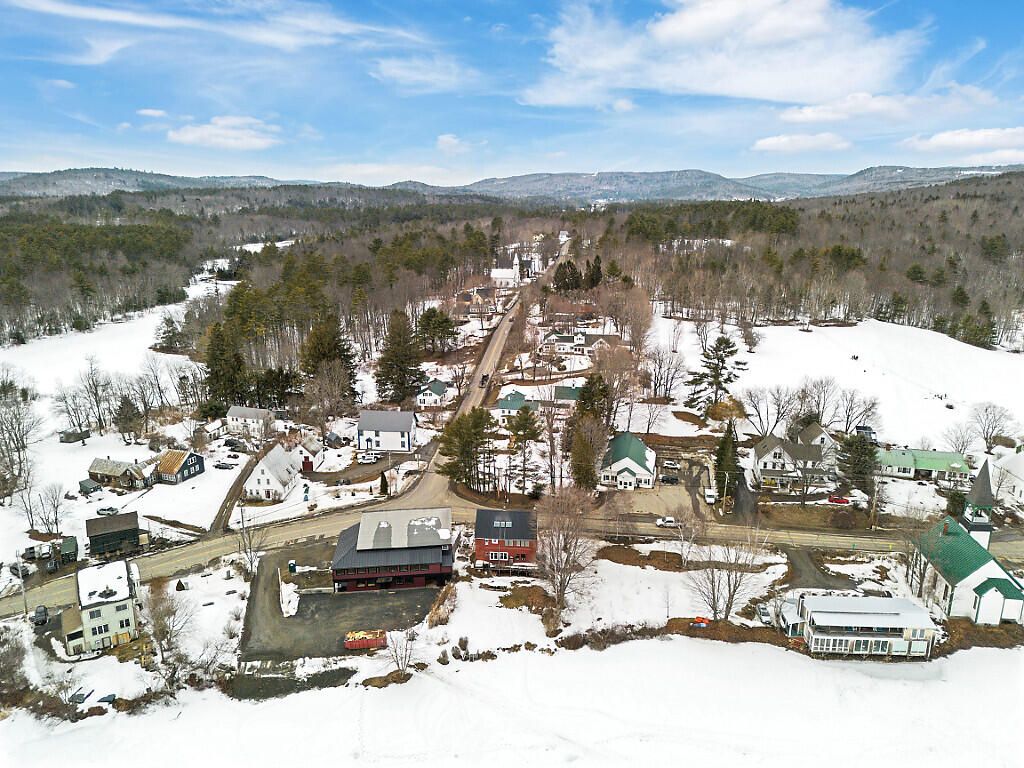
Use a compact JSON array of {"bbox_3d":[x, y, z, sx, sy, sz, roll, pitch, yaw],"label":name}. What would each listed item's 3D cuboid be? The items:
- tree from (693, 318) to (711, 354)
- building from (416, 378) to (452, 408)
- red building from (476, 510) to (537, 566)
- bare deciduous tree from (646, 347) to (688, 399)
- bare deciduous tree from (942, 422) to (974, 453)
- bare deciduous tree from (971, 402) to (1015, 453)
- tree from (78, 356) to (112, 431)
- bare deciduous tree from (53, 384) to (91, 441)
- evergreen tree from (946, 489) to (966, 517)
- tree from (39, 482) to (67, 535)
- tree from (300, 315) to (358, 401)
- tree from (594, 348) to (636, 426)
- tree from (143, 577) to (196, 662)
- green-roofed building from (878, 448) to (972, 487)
[{"bbox_3d":[81.650,-20.660,306.310,7.760,15.350,7.760,0,15,0],"label":"tree"},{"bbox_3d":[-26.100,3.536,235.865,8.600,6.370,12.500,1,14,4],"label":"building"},{"bbox_3d":[-1.194,30.394,144.863,11.900,9.600,9.600,1,15,3],"label":"red building"},{"bbox_3d":[52.618,-3.672,242.377,12.000,18.570,11.000,4,14,12],"label":"bare deciduous tree"},{"bbox_3d":[120.440,15.020,191.780,8.630,9.710,8.630,0,15,0],"label":"bare deciduous tree"},{"bbox_3d":[132.239,11.996,194.814,9.800,14.350,9.800,10,17,34],"label":"bare deciduous tree"},{"bbox_3d":[-128.302,3.389,218.642,8.500,24.200,8.500,-8,16,-30],"label":"tree"},{"bbox_3d":[-130.780,8.850,210.800,11.280,17.950,10.720,0,14,0],"label":"bare deciduous tree"},{"bbox_3d":[100.703,27.114,160.322,4.100,7.040,4.100,10,17,33],"label":"evergreen tree"},{"bbox_3d":[-99.990,27.150,154.500,6.090,12.210,5.790,0,14,0],"label":"tree"},{"bbox_3d":[-60.250,-8.360,234.400,19.150,29.360,18.190,0,14,0],"label":"tree"},{"bbox_3d":[30.510,1.680,209.960,12.380,26.070,12.380,0,15,0],"label":"tree"},{"bbox_3d":[-54.570,37.720,113.130,8.600,15.250,8.170,0,14,0],"label":"tree"},{"bbox_3d":[105.700,20.249,185.824,22.600,6.200,9.800,3,14,10],"label":"green-roofed building"}]

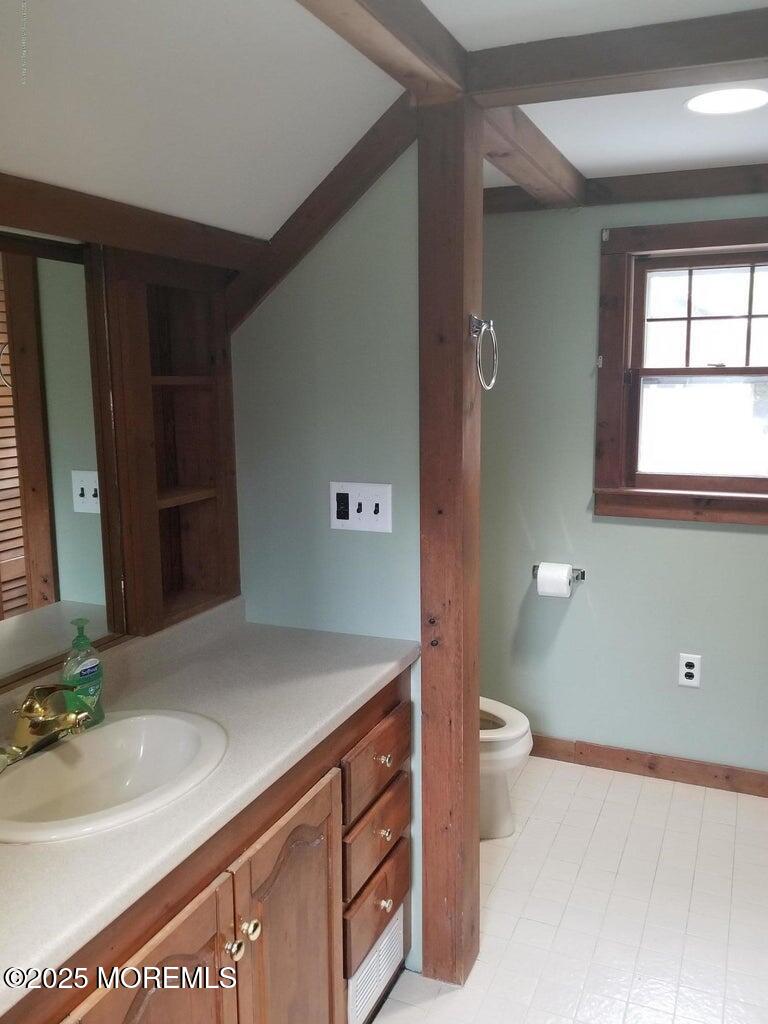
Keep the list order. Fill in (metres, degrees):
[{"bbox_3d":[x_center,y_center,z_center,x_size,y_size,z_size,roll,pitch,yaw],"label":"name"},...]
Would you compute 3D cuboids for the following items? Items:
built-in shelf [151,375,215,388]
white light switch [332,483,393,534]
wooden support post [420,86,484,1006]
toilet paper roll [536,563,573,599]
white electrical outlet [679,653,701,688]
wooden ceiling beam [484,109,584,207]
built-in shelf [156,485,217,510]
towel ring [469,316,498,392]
[{"bbox_3d":[-0.500,-0.298,1.748,0.120,0.020,0.220,4,11,24],"label":"built-in shelf"},{"bbox_3d":[-0.052,-0.010,1.782,0.161,0.113,0.016,4,11,24],"label":"white light switch"},{"bbox_3d":[0.159,0.156,1.790,0.106,2.030,0.122,4,11,24],"label":"wooden support post"},{"bbox_3d":[0.629,0.251,2.818,0.105,0.120,0.120,4,11,24],"label":"toilet paper roll"},{"bbox_3d":[1.091,0.567,2.741,0.070,0.115,0.010,4,11,24],"label":"white electrical outlet"},{"bbox_3d":[0.391,-0.975,2.086,0.108,0.090,0.980,4,11,24],"label":"wooden ceiling beam"},{"bbox_3d":[-0.499,-0.034,1.790,0.120,0.020,0.220,4,11,24],"label":"built-in shelf"},{"bbox_3d":[0.218,-0.342,1.658,0.052,0.160,0.152,4,11,24],"label":"towel ring"}]

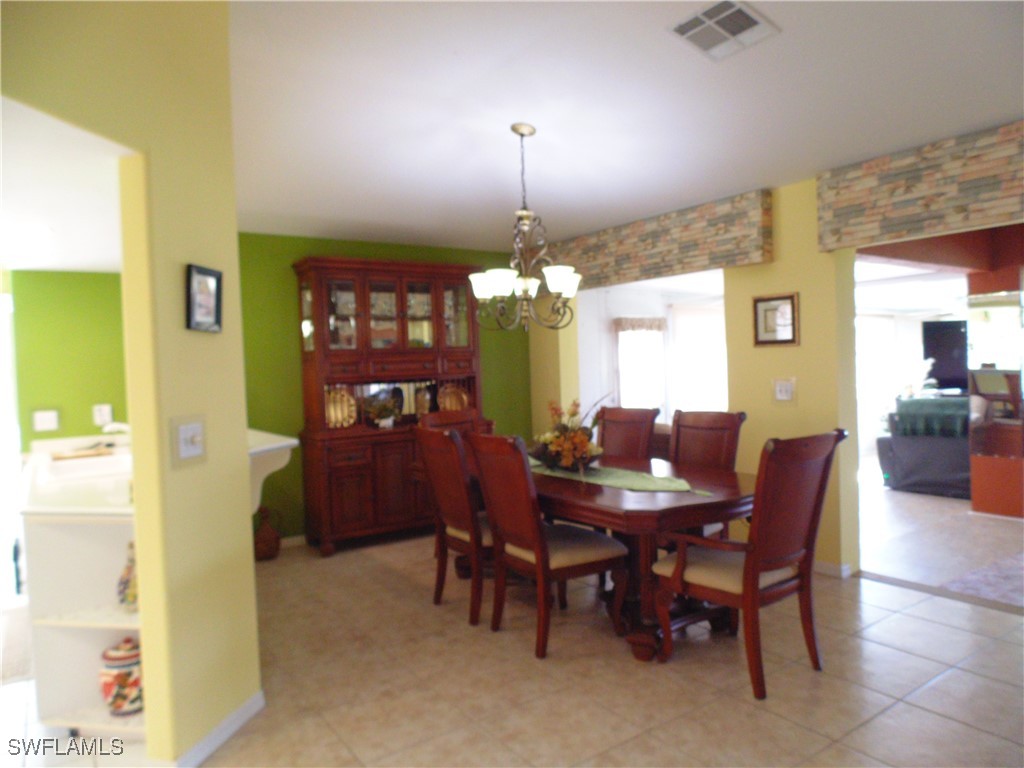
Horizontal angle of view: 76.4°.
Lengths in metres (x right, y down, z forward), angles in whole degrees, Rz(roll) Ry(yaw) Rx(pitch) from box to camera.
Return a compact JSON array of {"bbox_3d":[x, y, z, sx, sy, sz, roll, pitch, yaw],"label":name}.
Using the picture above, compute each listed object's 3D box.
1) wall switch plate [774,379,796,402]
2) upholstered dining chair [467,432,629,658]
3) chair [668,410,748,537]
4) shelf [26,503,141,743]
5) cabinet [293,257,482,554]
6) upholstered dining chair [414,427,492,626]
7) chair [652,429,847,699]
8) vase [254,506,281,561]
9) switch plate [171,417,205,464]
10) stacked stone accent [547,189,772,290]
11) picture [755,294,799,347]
[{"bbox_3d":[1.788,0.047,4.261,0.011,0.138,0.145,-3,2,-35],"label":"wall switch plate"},{"bbox_3d":[0.203,0.752,3.329,0.686,1.053,0.501,-3,2,-35],"label":"upholstered dining chair"},{"bbox_3d":[0.966,0.710,3.807,0.679,1.056,0.500,-3,2,-35],"label":"chair"},{"bbox_3d":[-1.479,0.906,2.539,0.584,0.911,0.345,-2,2,10],"label":"shelf"},{"bbox_3d":[-0.956,0.137,5.470,1.555,2.243,0.517,-3,2,-35],"label":"cabinet"},{"bbox_3d":[-0.136,0.752,3.752,0.669,1.053,0.497,-3,2,-35],"label":"upholstered dining chair"},{"bbox_3d":[1.037,0.733,2.919,0.607,1.056,0.715,-3,2,-35],"label":"chair"},{"bbox_3d":[-1.853,1.109,4.886,0.204,0.397,0.204,-3,2,-35],"label":"vase"},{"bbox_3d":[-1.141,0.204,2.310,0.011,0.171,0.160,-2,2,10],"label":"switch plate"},{"bbox_3d":[0.897,-1.034,5.341,0.145,0.483,2.691,-3,2,-35],"label":"stacked stone accent"},{"bbox_3d":[1.732,-0.419,4.293,0.025,0.326,0.312,-3,2,-35],"label":"picture"}]

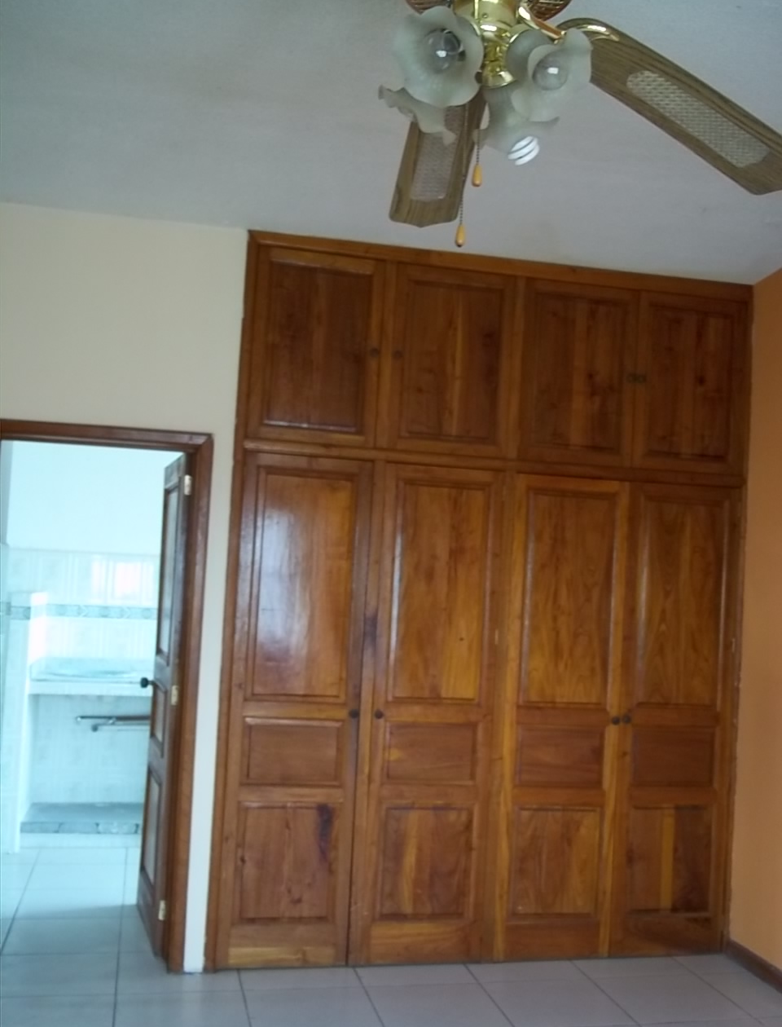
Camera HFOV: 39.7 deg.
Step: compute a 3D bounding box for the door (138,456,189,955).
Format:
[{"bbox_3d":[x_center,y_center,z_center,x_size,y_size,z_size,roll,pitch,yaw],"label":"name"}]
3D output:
[{"bbox_3d":[-0.956,0.754,4.584,0.040,1.945,0.650,4,-3,-19],"label":"door"}]

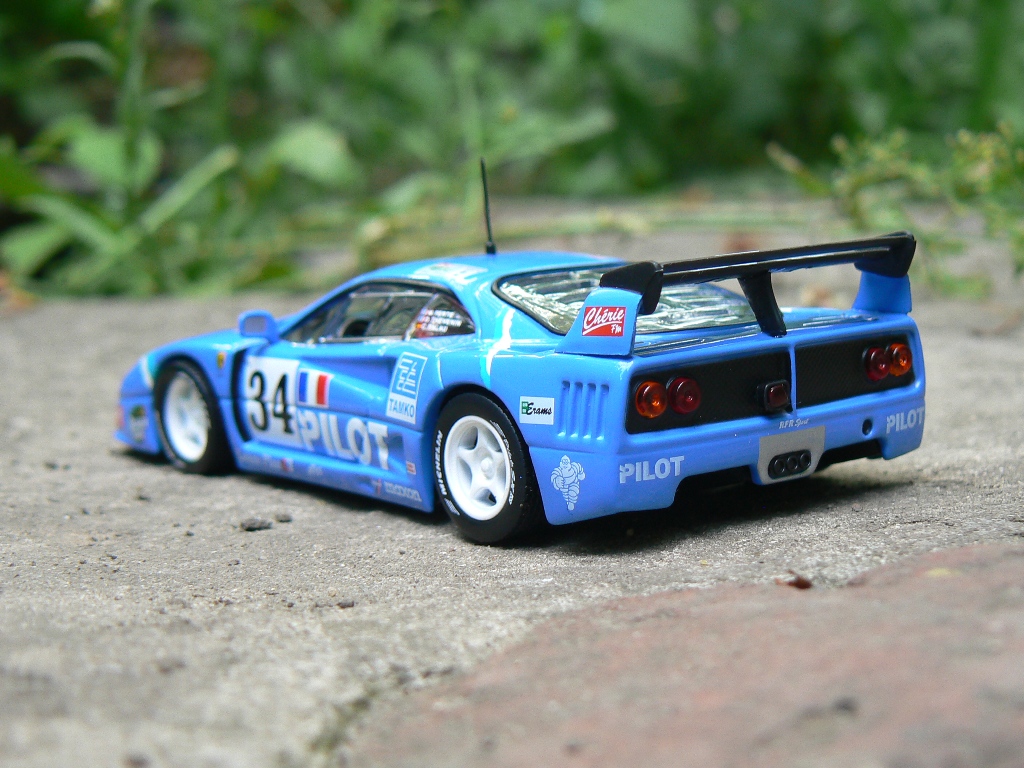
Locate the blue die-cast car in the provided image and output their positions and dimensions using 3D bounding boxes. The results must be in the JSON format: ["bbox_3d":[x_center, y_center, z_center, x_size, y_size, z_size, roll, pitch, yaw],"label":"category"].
[{"bbox_3d":[-0.005,-0.003,0.237,0.046,0.028,0.102,-8,10,-38],"label":"blue die-cast car"}]

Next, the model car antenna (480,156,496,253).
[{"bbox_3d":[-0.003,-0.020,0.231,0.001,0.011,0.001,-5,4,0],"label":"model car antenna"}]

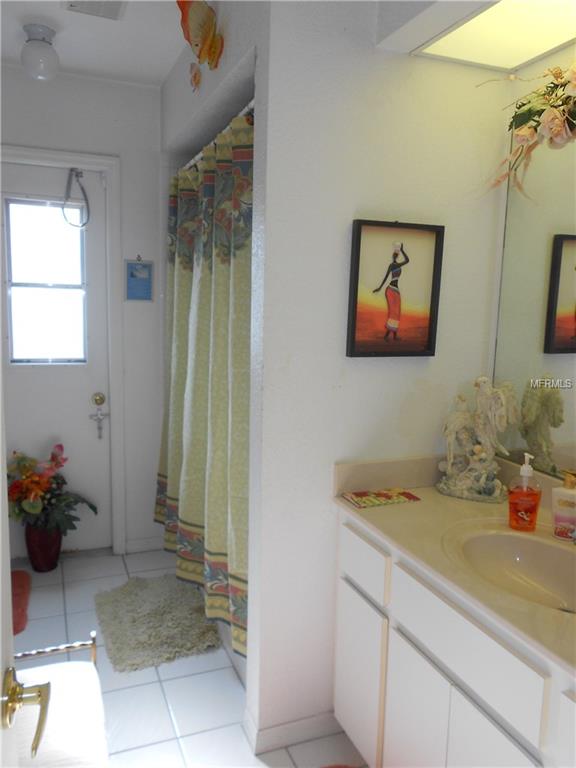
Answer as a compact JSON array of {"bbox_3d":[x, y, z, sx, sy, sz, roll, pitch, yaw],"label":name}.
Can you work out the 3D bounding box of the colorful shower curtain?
[{"bbox_3d":[-0.389,-0.063,2.489,0.130,1.820,1.450,-2,9,-22],"label":"colorful shower curtain"}]

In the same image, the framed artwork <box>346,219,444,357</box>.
[{"bbox_3d":[0.329,-0.282,1.740,0.314,0.393,0.022,-2,9,-22],"label":"framed artwork"}]

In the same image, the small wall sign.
[{"bbox_3d":[-0.781,-0.544,3.042,0.143,0.205,0.015,-2,9,-22],"label":"small wall sign"}]

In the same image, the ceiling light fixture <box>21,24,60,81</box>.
[{"bbox_3d":[-1.014,-1.346,2.367,0.157,0.198,0.157,-2,9,-22],"label":"ceiling light fixture"}]

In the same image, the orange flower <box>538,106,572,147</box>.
[{"bbox_3d":[0.738,-0.712,1.593,0.090,0.102,0.080,6,10,30],"label":"orange flower"}]

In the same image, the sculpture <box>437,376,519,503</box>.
[{"bbox_3d":[0.600,0.165,1.815,0.242,0.375,0.165,4,9,19],"label":"sculpture"}]

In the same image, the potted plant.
[{"bbox_3d":[-1.215,0.635,2.963,0.450,0.665,0.350,-2,9,-22],"label":"potted plant"}]

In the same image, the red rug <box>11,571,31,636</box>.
[{"bbox_3d":[-1.427,1.012,2.621,0.470,0.020,0.580,-2,9,-23],"label":"red rug"}]

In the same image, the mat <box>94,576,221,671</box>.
[{"bbox_3d":[-0.600,1.022,2.597,0.460,0.035,0.710,-2,9,-22],"label":"mat"}]

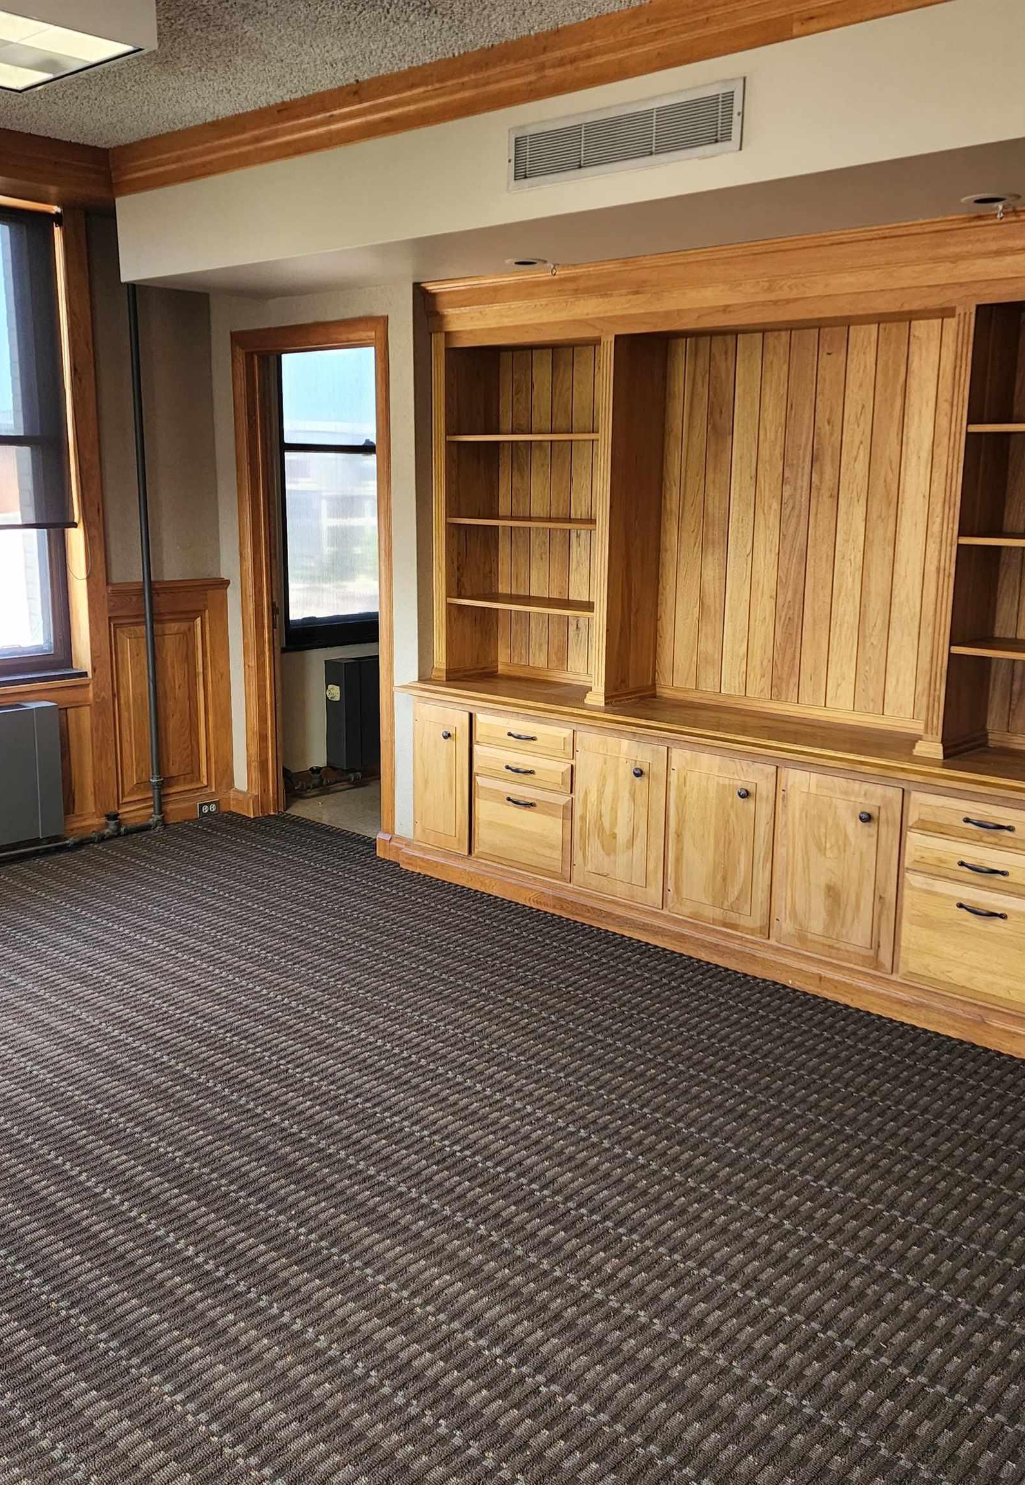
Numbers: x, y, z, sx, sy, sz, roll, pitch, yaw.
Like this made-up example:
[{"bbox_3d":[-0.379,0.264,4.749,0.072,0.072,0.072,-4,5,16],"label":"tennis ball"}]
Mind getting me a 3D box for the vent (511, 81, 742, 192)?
[{"bbox_3d":[0.290,-1.655,3.615,0.813,0.173,0.025,11,16,41],"label":"vent"}]

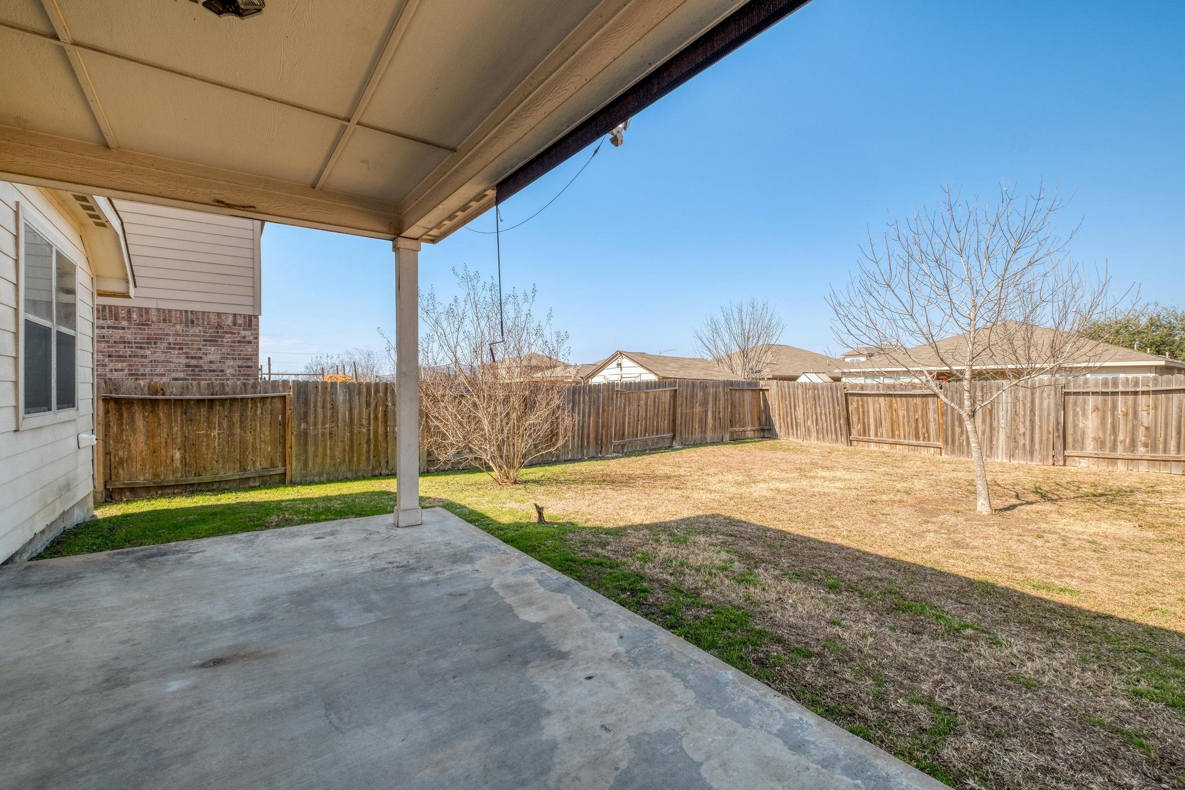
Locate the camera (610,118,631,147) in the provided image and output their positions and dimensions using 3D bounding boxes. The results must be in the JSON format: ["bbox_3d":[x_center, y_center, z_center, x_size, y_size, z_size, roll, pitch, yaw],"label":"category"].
[{"bbox_3d":[0.136,-1.455,2.720,0.170,0.180,0.220,0,1,-37],"label":"camera"}]

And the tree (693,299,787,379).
[{"bbox_3d":[5.700,-1.150,19.000,3.500,5.000,3.400,0,1,0],"label":"tree"}]

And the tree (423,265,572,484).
[{"bbox_3d":[-1.945,-0.360,8.400,3.200,3.700,3.100,0,1,0],"label":"tree"}]

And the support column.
[{"bbox_3d":[-1.653,-0.108,4.402,0.200,2.520,0.200,0,1,-37],"label":"support column"}]

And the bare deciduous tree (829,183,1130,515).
[{"bbox_3d":[4.760,-0.560,6.100,3.650,4.020,3.500,0,1,0],"label":"bare deciduous tree"}]

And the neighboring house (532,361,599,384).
[{"bbox_3d":[-2.450,-0.750,40.000,11.000,4.100,10.500,0,1,-37],"label":"neighboring house"}]

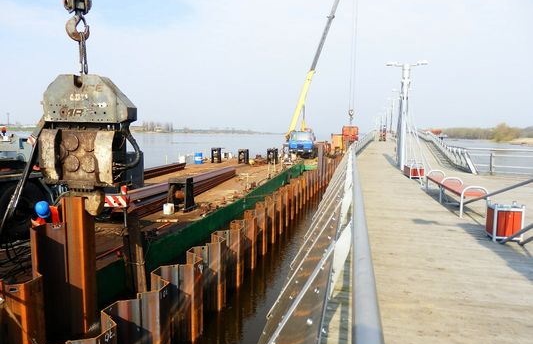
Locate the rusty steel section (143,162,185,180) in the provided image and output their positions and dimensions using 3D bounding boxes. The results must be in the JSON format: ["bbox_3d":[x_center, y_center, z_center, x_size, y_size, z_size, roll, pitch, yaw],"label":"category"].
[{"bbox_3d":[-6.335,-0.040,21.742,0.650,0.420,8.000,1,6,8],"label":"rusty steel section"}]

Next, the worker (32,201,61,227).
[{"bbox_3d":[-3.330,1.117,5.727,0.650,1.440,0.580,6,8,43],"label":"worker"}]

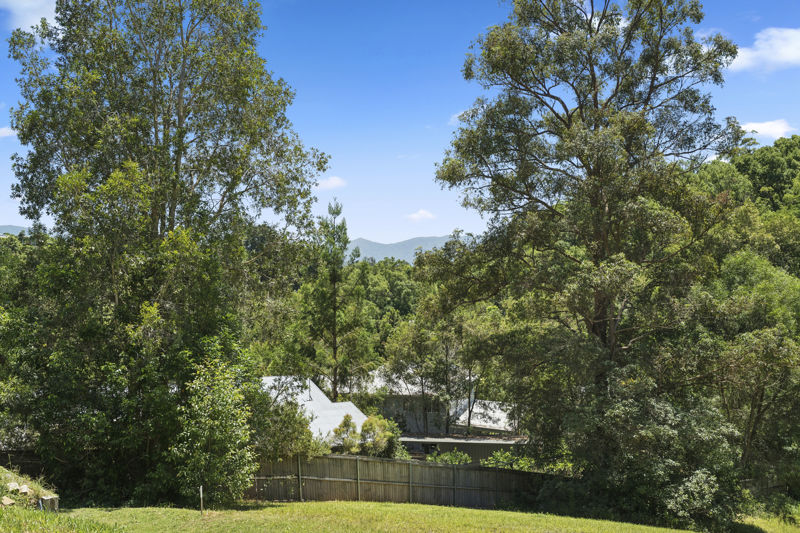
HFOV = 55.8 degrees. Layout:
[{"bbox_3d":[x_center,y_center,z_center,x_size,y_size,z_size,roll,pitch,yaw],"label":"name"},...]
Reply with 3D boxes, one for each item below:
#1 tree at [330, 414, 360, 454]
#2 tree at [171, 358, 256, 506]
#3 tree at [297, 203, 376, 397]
[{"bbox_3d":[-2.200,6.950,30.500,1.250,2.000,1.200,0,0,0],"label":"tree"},{"bbox_3d":[-6.300,5.600,25.700,2.850,5.000,2.800,0,0,0],"label":"tree"},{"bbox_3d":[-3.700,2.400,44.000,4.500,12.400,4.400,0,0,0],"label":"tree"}]

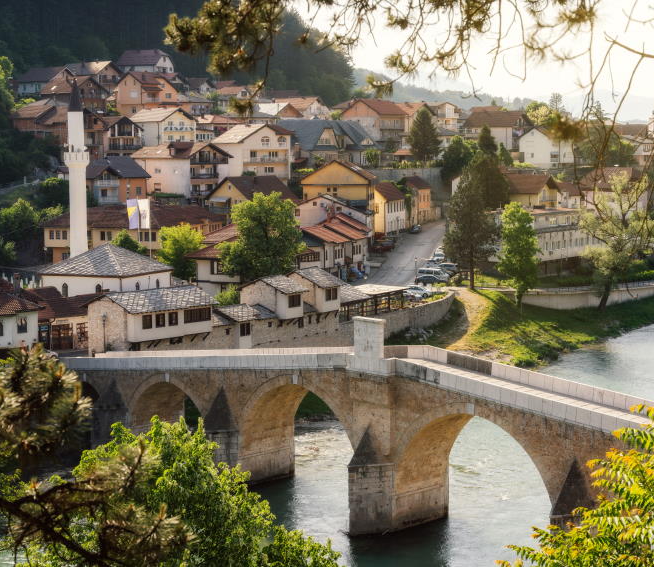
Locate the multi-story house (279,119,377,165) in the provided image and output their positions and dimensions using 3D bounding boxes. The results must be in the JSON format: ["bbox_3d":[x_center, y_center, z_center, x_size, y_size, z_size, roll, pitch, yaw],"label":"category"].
[{"bbox_3d":[0.590,-27.380,254.000,16.500,8.800,12.000,2,7,17],"label":"multi-story house"}]

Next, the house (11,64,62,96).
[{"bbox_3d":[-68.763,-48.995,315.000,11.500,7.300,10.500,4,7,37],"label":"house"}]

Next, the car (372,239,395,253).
[{"bbox_3d":[8.969,-6.038,208.000,4.100,1.550,1.750,2,6,21],"label":"car"}]

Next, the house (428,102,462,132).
[{"bbox_3d":[27.374,-38.346,300.000,7.000,7.300,7.500,-3,6,-23],"label":"house"}]

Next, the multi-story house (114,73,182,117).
[{"bbox_3d":[-39.172,-41.257,285.000,11.000,10.300,10.500,-4,7,-38],"label":"multi-story house"}]

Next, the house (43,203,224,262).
[{"bbox_3d":[-27.266,-6.905,183.000,23.500,9.000,12.500,1,5,13],"label":"house"}]

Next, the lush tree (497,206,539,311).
[{"bbox_3d":[25.300,-3.970,172.000,5.400,14.000,5.200,0,7,0],"label":"lush tree"}]

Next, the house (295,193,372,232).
[{"bbox_3d":[1.180,-9.940,205.000,11.300,8.000,6.500,2,7,14],"label":"house"}]

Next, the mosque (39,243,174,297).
[{"bbox_3d":[-25.690,-0.760,152.000,10.700,8.200,10.700,5,8,36],"label":"mosque"}]

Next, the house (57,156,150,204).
[{"bbox_3d":[-39.150,-18.070,229.000,14.800,8.600,10.000,-1,7,-8],"label":"house"}]

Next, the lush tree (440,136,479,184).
[{"bbox_3d":[25.710,-23.867,252.000,7.400,9.400,7.400,0,6,6],"label":"lush tree"}]

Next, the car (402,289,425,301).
[{"bbox_3d":[11.573,1.157,167.000,4.200,1.480,1.750,1,5,13],"label":"car"}]

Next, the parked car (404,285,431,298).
[{"bbox_3d":[11.320,1.090,167.000,4.400,1.470,1.770,1,7,5],"label":"parked car"}]

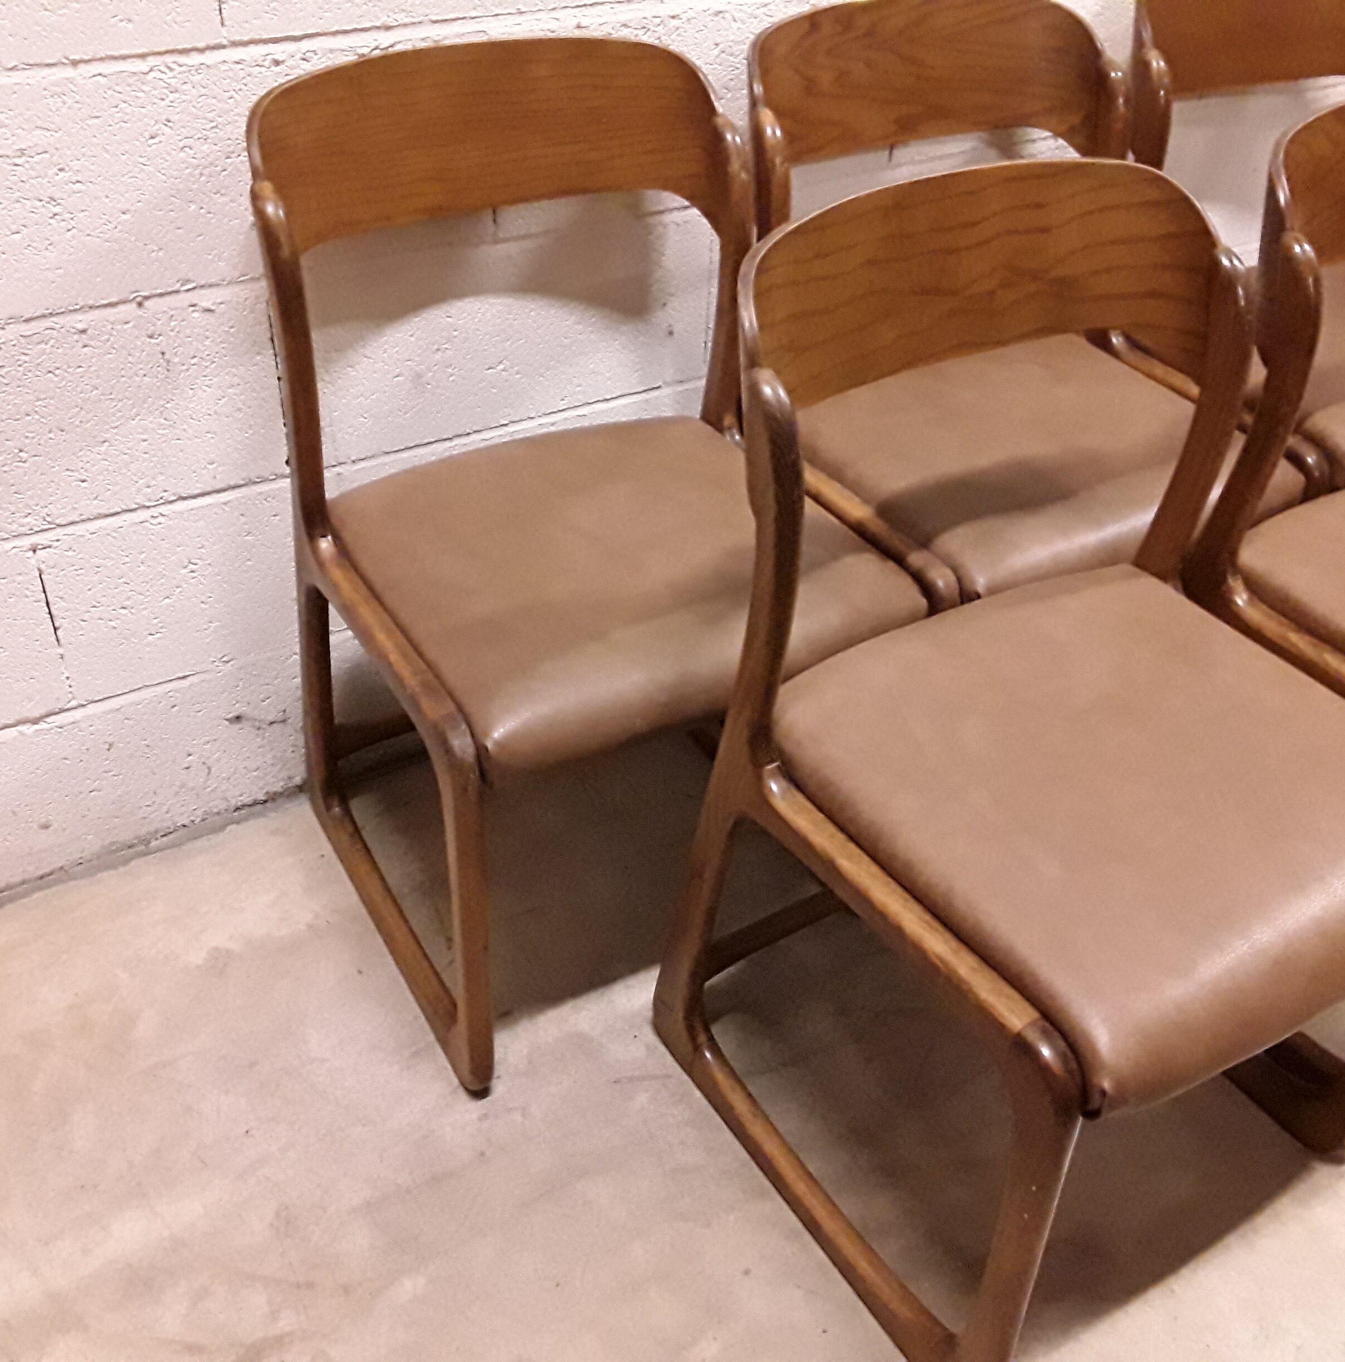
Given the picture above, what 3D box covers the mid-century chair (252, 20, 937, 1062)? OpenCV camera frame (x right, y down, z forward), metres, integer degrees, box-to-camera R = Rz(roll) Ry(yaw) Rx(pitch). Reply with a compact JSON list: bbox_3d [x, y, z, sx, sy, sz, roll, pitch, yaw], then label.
[{"bbox_3d":[-0.069,-0.116,1.291,0.473,0.808,0.478,-18,41,-25],"label":"mid-century chair"}]

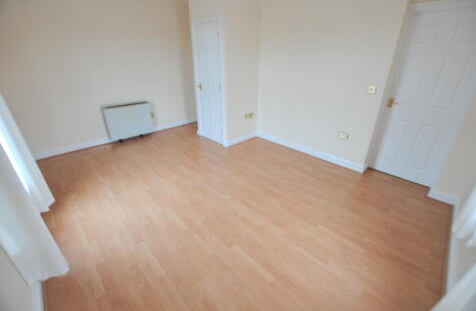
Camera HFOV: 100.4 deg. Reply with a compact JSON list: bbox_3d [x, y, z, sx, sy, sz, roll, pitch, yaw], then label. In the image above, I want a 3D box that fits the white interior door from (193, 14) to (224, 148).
[{"bbox_3d":[-0.517,-1.223,3.624,0.055,2.040,0.840,-22,33,-38],"label":"white interior door"}]

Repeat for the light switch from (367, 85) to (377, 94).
[{"bbox_3d":[1.679,-0.821,2.498,0.013,0.086,0.086,-22,33,-38],"label":"light switch"}]

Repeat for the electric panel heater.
[{"bbox_3d":[-2.213,-0.694,4.072,0.855,0.675,0.120,-22,33,-38],"label":"electric panel heater"}]

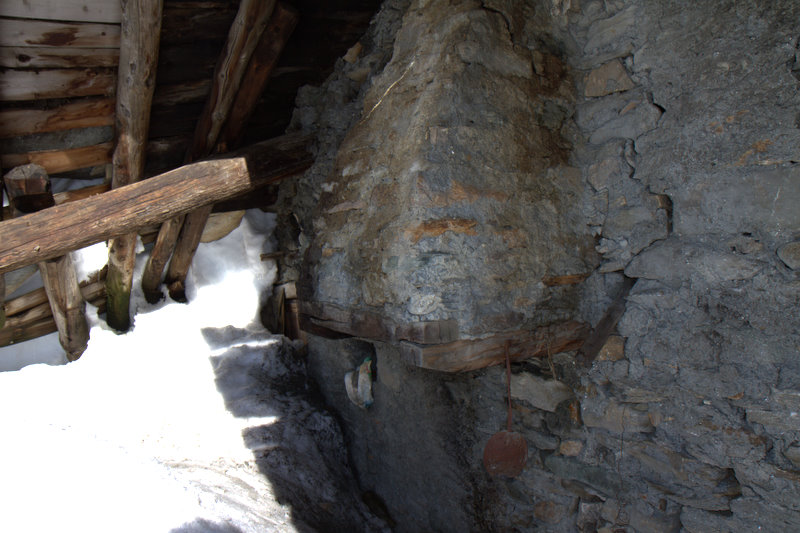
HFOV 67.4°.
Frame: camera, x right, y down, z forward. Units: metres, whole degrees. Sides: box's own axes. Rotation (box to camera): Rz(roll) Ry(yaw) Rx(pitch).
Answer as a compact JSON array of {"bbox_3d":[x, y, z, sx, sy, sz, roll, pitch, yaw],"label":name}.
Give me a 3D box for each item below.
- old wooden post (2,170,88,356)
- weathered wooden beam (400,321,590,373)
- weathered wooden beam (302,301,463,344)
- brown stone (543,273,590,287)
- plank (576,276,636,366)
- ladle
[{"bbox_3d":[-1.396,0.022,2.410,0.135,0.850,0.135,-2,30,-11],"label":"old wooden post"},{"bbox_3d":[0.491,0.310,2.570,0.100,0.120,1.400,1,1,40],"label":"weathered wooden beam"},{"bbox_3d":[-0.115,0.220,2.280,0.660,0.085,0.180,1,1,40],"label":"weathered wooden beam"},{"bbox_3d":[0.799,0.065,2.880,0.070,0.045,0.380,1,1,40],"label":"brown stone"},{"bbox_3d":[1.032,0.277,2.960,0.085,0.480,0.085,33,12,35],"label":"plank"},{"bbox_3d":[0.426,0.576,2.400,0.178,0.540,0.040,0,1,-6],"label":"ladle"}]

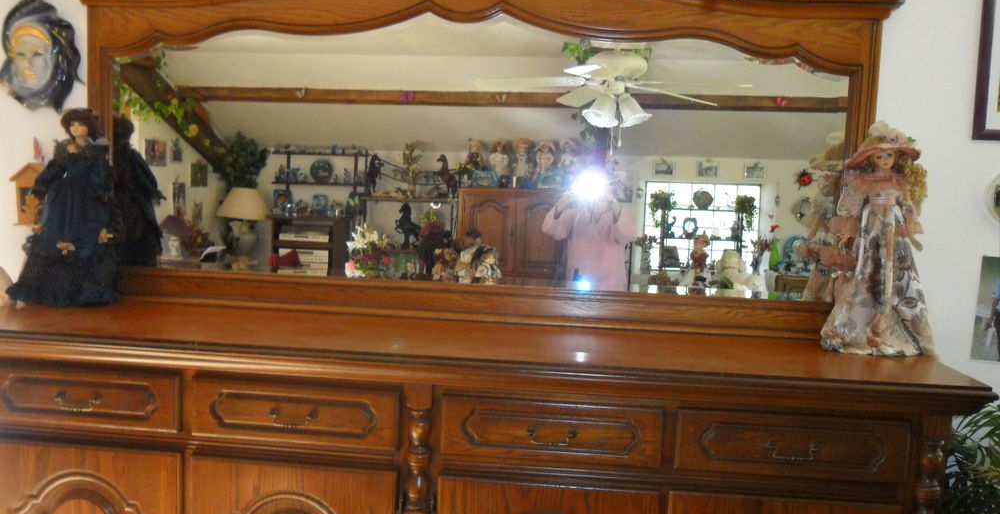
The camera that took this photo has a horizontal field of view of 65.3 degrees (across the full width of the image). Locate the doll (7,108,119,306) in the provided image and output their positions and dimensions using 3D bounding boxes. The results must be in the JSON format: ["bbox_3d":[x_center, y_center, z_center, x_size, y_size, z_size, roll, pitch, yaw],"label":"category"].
[{"bbox_3d":[-1.086,-0.127,1.939,0.235,0.482,0.190,1,5,-18],"label":"doll"}]

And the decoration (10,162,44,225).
[{"bbox_3d":[-1.216,-0.164,2.053,0.112,0.162,0.065,3,5,6],"label":"decoration"}]

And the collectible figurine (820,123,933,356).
[{"bbox_3d":[0.844,-0.044,1.728,0.220,0.502,0.170,4,5,19],"label":"collectible figurine"}]

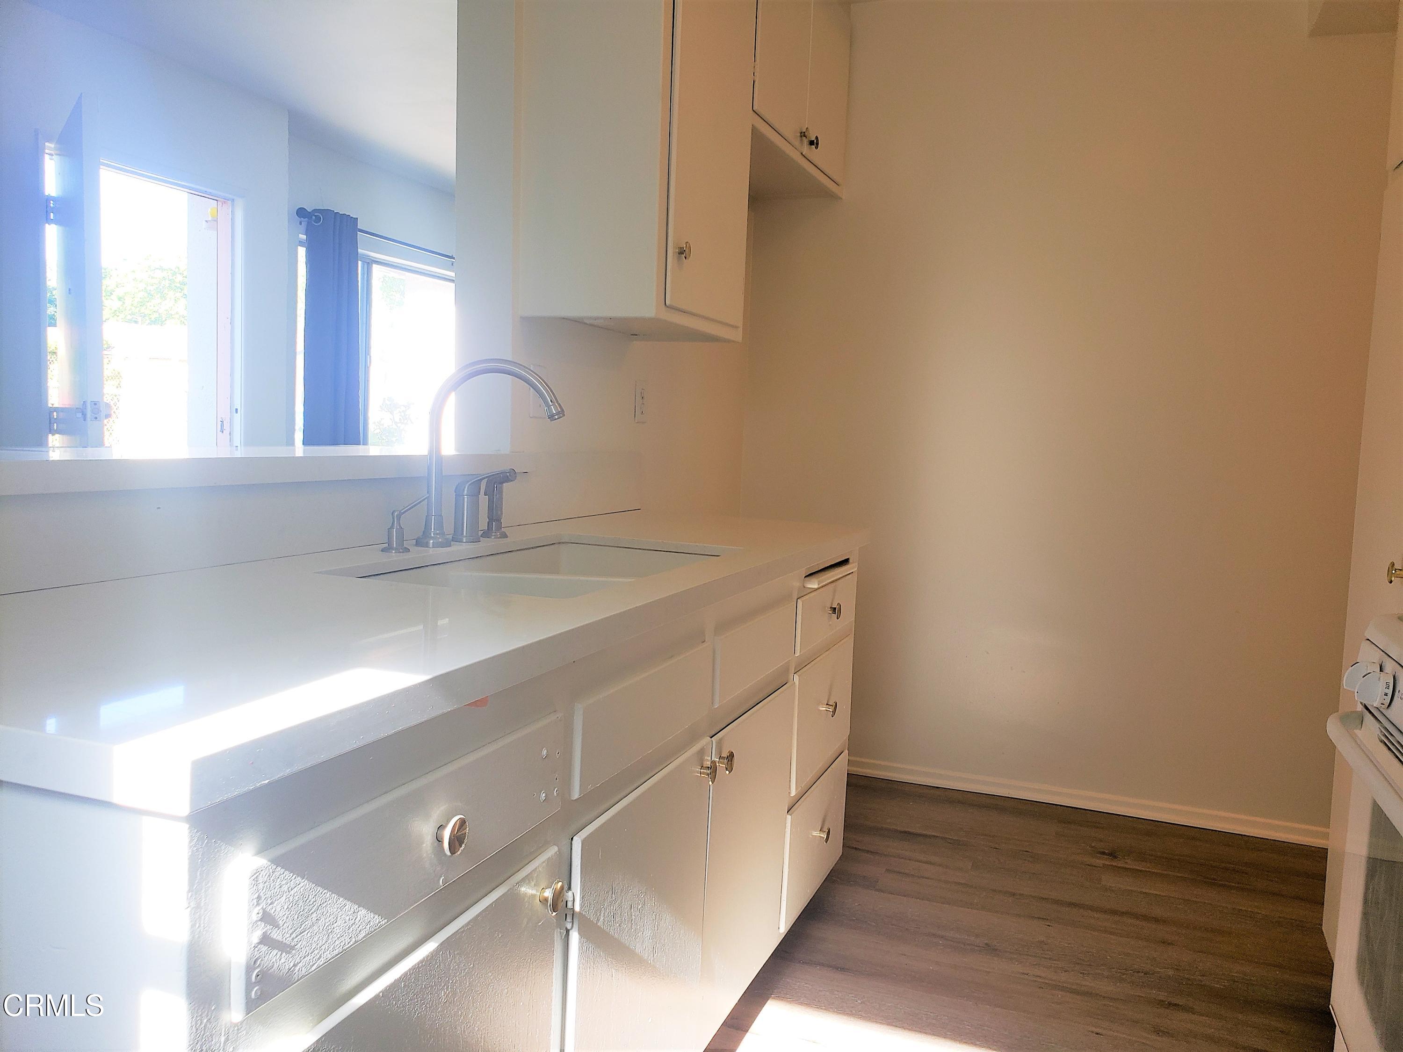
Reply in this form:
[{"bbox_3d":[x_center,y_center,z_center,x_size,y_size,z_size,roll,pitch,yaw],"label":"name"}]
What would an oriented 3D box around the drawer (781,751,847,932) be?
[{"bbox_3d":[0.052,0.630,2.267,0.420,0.234,0.447,4,5,22],"label":"drawer"}]

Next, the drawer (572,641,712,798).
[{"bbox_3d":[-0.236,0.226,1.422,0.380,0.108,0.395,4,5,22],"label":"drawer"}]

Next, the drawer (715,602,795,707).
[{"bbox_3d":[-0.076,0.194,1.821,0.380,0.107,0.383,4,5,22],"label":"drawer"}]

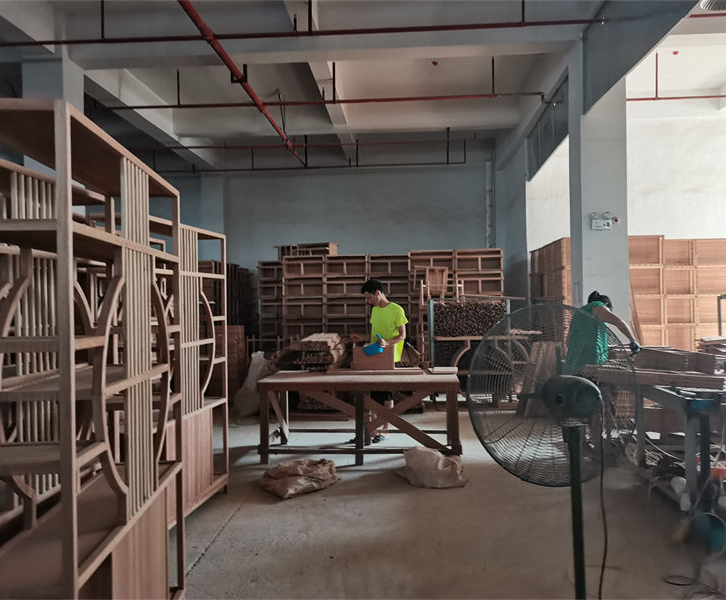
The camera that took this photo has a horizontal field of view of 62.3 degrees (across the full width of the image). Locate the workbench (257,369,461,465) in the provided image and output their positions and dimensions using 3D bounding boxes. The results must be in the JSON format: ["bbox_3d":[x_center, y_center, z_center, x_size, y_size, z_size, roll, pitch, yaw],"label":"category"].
[{"bbox_3d":[-0.025,1.085,5.737,1.820,0.750,0.800,-1,0,4],"label":"workbench"}]

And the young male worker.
[{"bbox_3d":[0.158,0.624,6.214,0.500,1.660,0.440,-1,0,36],"label":"young male worker"}]

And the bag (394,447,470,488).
[{"bbox_3d":[0.563,1.337,4.909,0.560,0.240,0.450,-1,0,4],"label":"bag"}]

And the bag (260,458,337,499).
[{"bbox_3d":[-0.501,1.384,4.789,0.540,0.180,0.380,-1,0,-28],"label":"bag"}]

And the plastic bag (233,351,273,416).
[{"bbox_3d":[-1.416,1.051,7.847,0.460,0.830,0.420,-1,0,5],"label":"plastic bag"}]

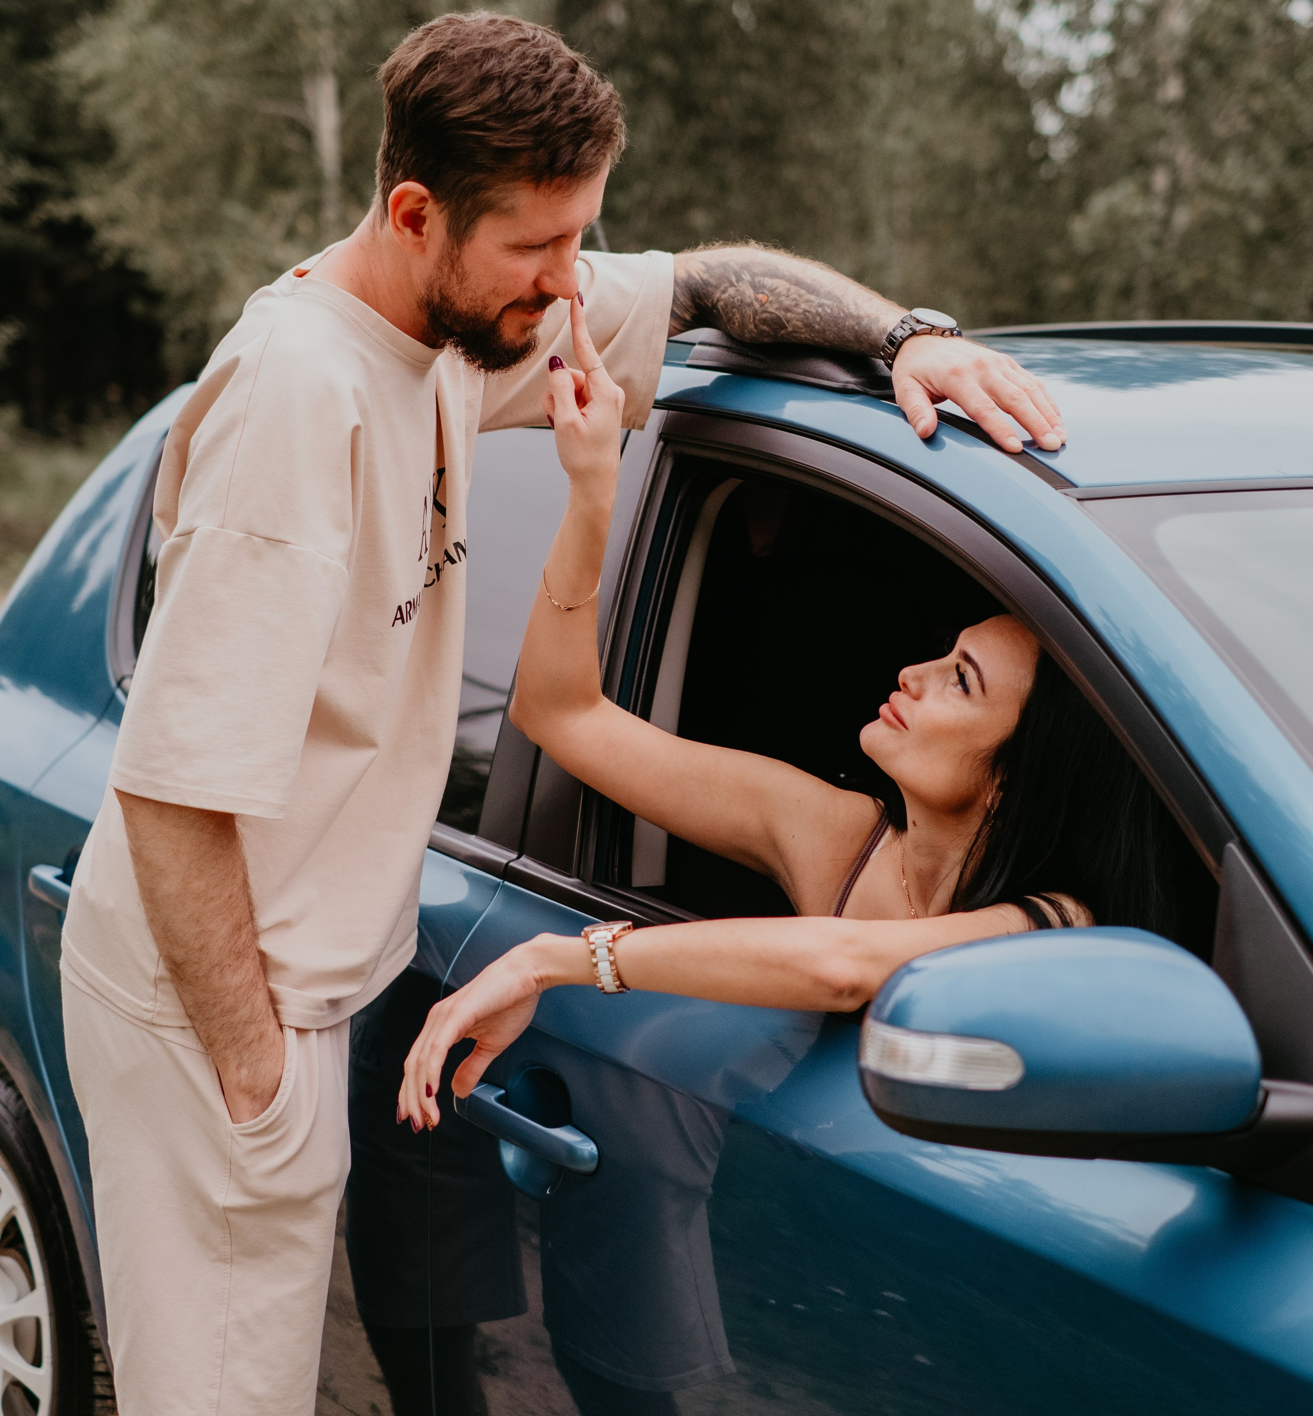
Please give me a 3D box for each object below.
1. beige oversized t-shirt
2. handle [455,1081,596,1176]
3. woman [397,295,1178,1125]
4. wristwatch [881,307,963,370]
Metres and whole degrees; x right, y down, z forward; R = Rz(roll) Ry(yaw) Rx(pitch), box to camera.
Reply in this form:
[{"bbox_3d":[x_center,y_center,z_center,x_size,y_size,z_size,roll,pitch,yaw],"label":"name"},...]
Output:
[{"bbox_3d":[-0.242,-0.060,2.446,0.490,0.650,0.550,6,9,3],"label":"beige oversized t-shirt"},{"bbox_3d":[-0.103,0.342,2.394,0.047,0.040,0.200,-6,11,-34],"label":"handle"},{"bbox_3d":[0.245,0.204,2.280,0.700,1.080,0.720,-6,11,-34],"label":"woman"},{"bbox_3d":[0.220,-0.300,2.400,0.068,0.056,0.044,5,25,-37],"label":"wristwatch"}]

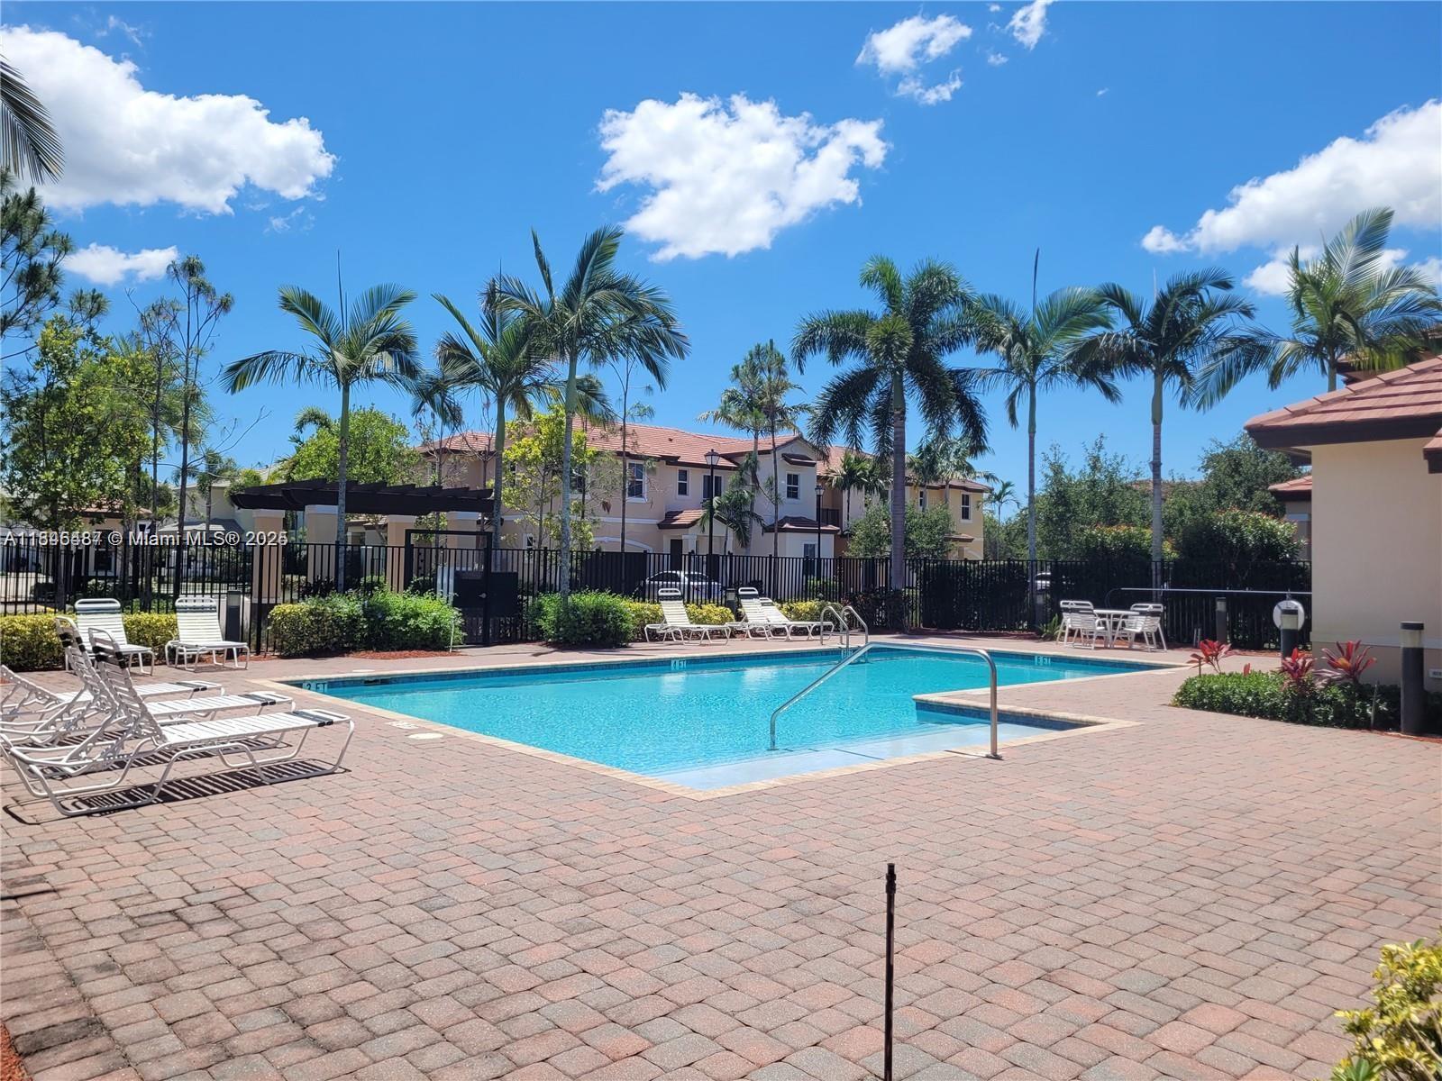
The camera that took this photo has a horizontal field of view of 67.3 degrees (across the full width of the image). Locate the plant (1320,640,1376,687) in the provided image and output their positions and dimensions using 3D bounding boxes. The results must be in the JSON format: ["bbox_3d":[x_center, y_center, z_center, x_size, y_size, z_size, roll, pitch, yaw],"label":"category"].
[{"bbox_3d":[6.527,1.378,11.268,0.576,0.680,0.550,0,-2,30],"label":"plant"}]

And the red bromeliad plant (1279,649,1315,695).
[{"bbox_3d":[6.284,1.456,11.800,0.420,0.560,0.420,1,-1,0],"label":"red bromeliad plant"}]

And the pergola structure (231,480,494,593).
[{"bbox_3d":[-7.055,0.472,21.483,4.200,2.900,3.850,3,-2,-43],"label":"pergola structure"}]

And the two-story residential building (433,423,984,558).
[{"bbox_3d":[1.846,-1.170,49.528,30.000,8.000,14.000,2,-2,-41],"label":"two-story residential building"}]

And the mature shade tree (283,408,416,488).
[{"bbox_3d":[-11.617,-0.863,34.000,4.700,6.300,4.700,1,-1,0],"label":"mature shade tree"}]

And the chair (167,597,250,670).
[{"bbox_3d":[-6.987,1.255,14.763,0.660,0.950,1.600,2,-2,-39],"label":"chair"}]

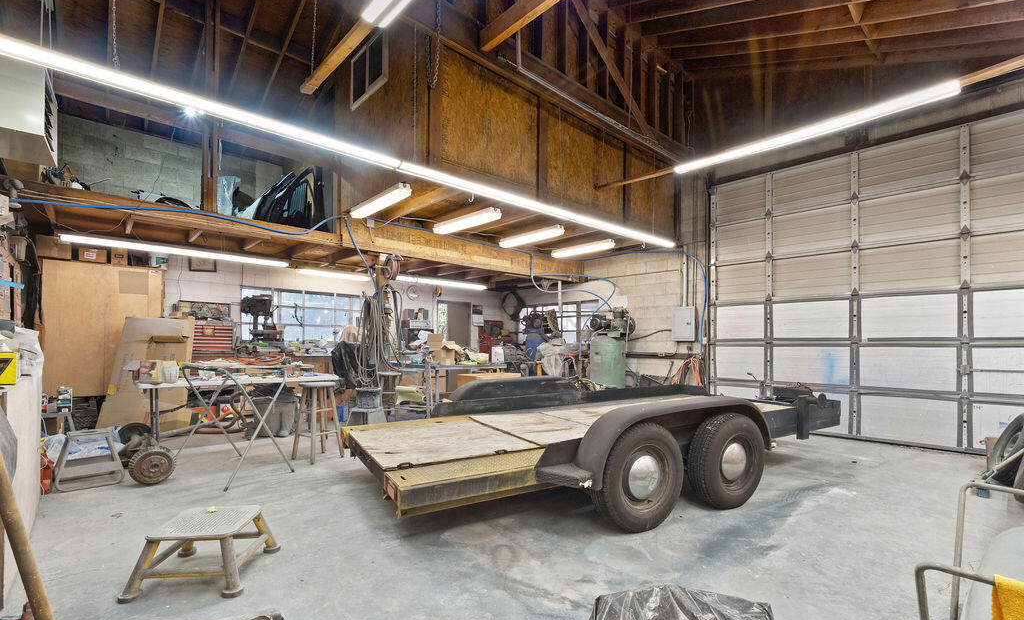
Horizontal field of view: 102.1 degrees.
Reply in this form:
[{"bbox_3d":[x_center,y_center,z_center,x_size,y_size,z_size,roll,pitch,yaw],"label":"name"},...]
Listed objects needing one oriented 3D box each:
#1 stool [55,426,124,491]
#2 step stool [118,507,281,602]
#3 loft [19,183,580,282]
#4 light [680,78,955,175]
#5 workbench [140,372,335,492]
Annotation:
[{"bbox_3d":[-3.710,1.275,3.620,0.400,0.450,0.430,-2,-3,43],"label":"stool"},{"bbox_3d":[-1.640,1.285,2.235,0.540,0.275,0.490,1,-2,-5],"label":"step stool"},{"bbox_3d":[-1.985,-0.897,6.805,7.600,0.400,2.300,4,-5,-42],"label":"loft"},{"bbox_3d":[2.925,-1.808,4.330,2.426,0.100,0.130,-5,-7,44],"label":"light"},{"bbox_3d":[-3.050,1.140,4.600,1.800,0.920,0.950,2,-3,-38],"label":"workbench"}]

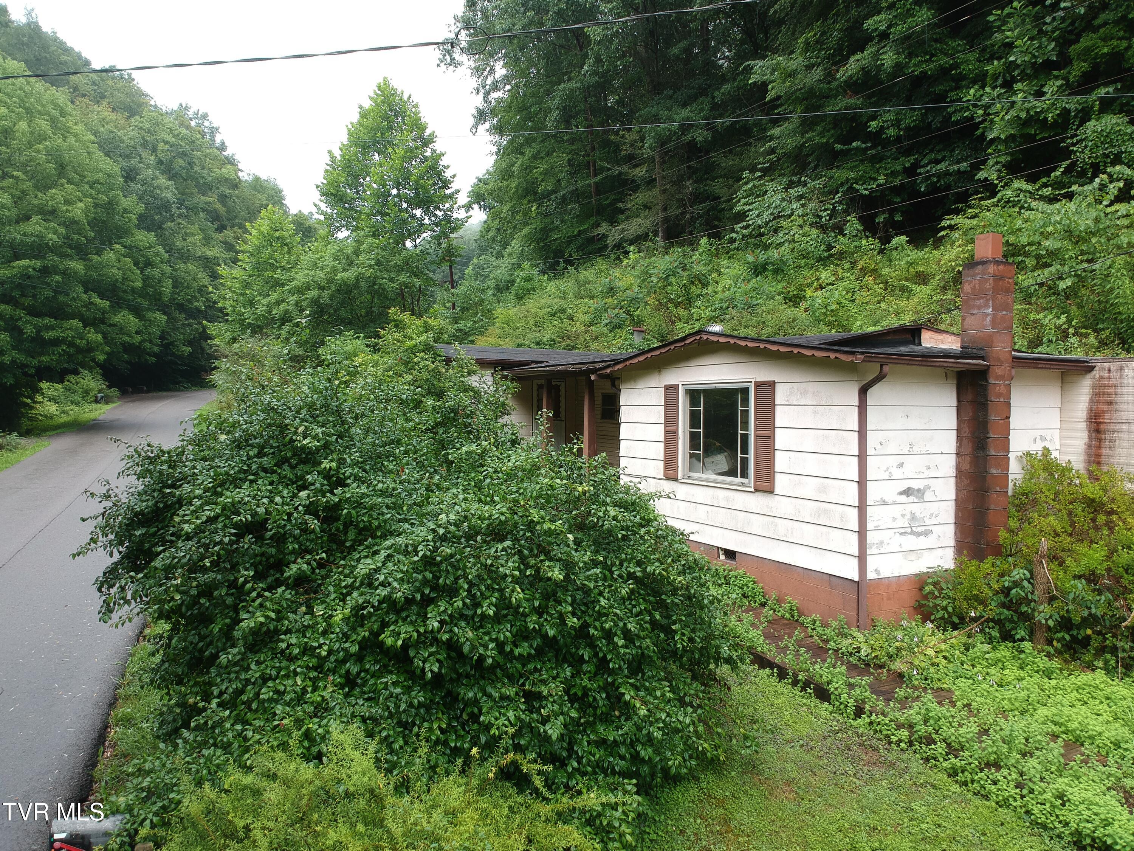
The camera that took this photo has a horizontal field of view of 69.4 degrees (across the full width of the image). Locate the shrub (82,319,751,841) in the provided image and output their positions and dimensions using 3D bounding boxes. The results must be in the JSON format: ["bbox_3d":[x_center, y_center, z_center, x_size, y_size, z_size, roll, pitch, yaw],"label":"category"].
[{"bbox_3d":[-1.200,0.957,6.929,5.100,3.500,4.800,-1,2,-23],"label":"shrub"}]

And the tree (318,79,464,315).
[{"bbox_3d":[-7.500,-7.275,34.810,6.300,15.200,6.300,0,2,0],"label":"tree"}]

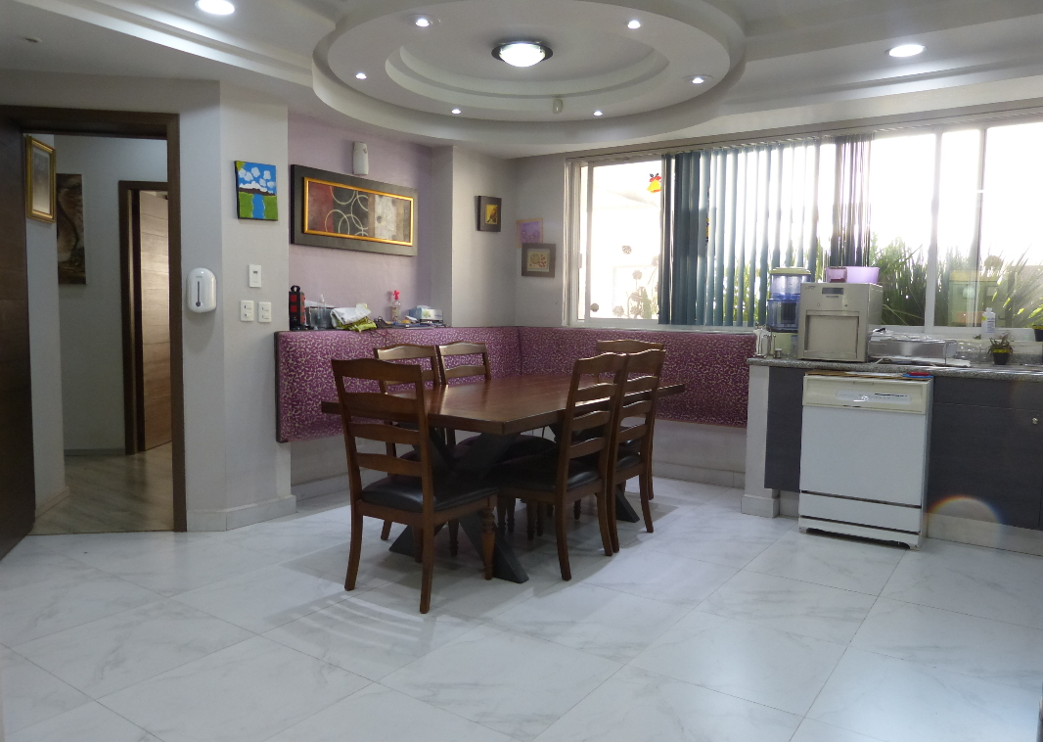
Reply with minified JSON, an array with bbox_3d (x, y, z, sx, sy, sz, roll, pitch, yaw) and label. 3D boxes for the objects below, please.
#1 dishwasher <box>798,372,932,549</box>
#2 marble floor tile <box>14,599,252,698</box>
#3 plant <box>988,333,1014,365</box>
[{"bbox_3d":[1.993,0.466,4.293,0.605,0.875,0.620,4,5,35],"label":"dishwasher"},{"bbox_3d":[-1.386,0.983,2.724,0.600,0.010,0.600,4,5,35],"label":"marble floor tile"},{"bbox_3d":[2.661,-0.121,4.166,0.115,0.178,0.115,4,5,35],"label":"plant"}]

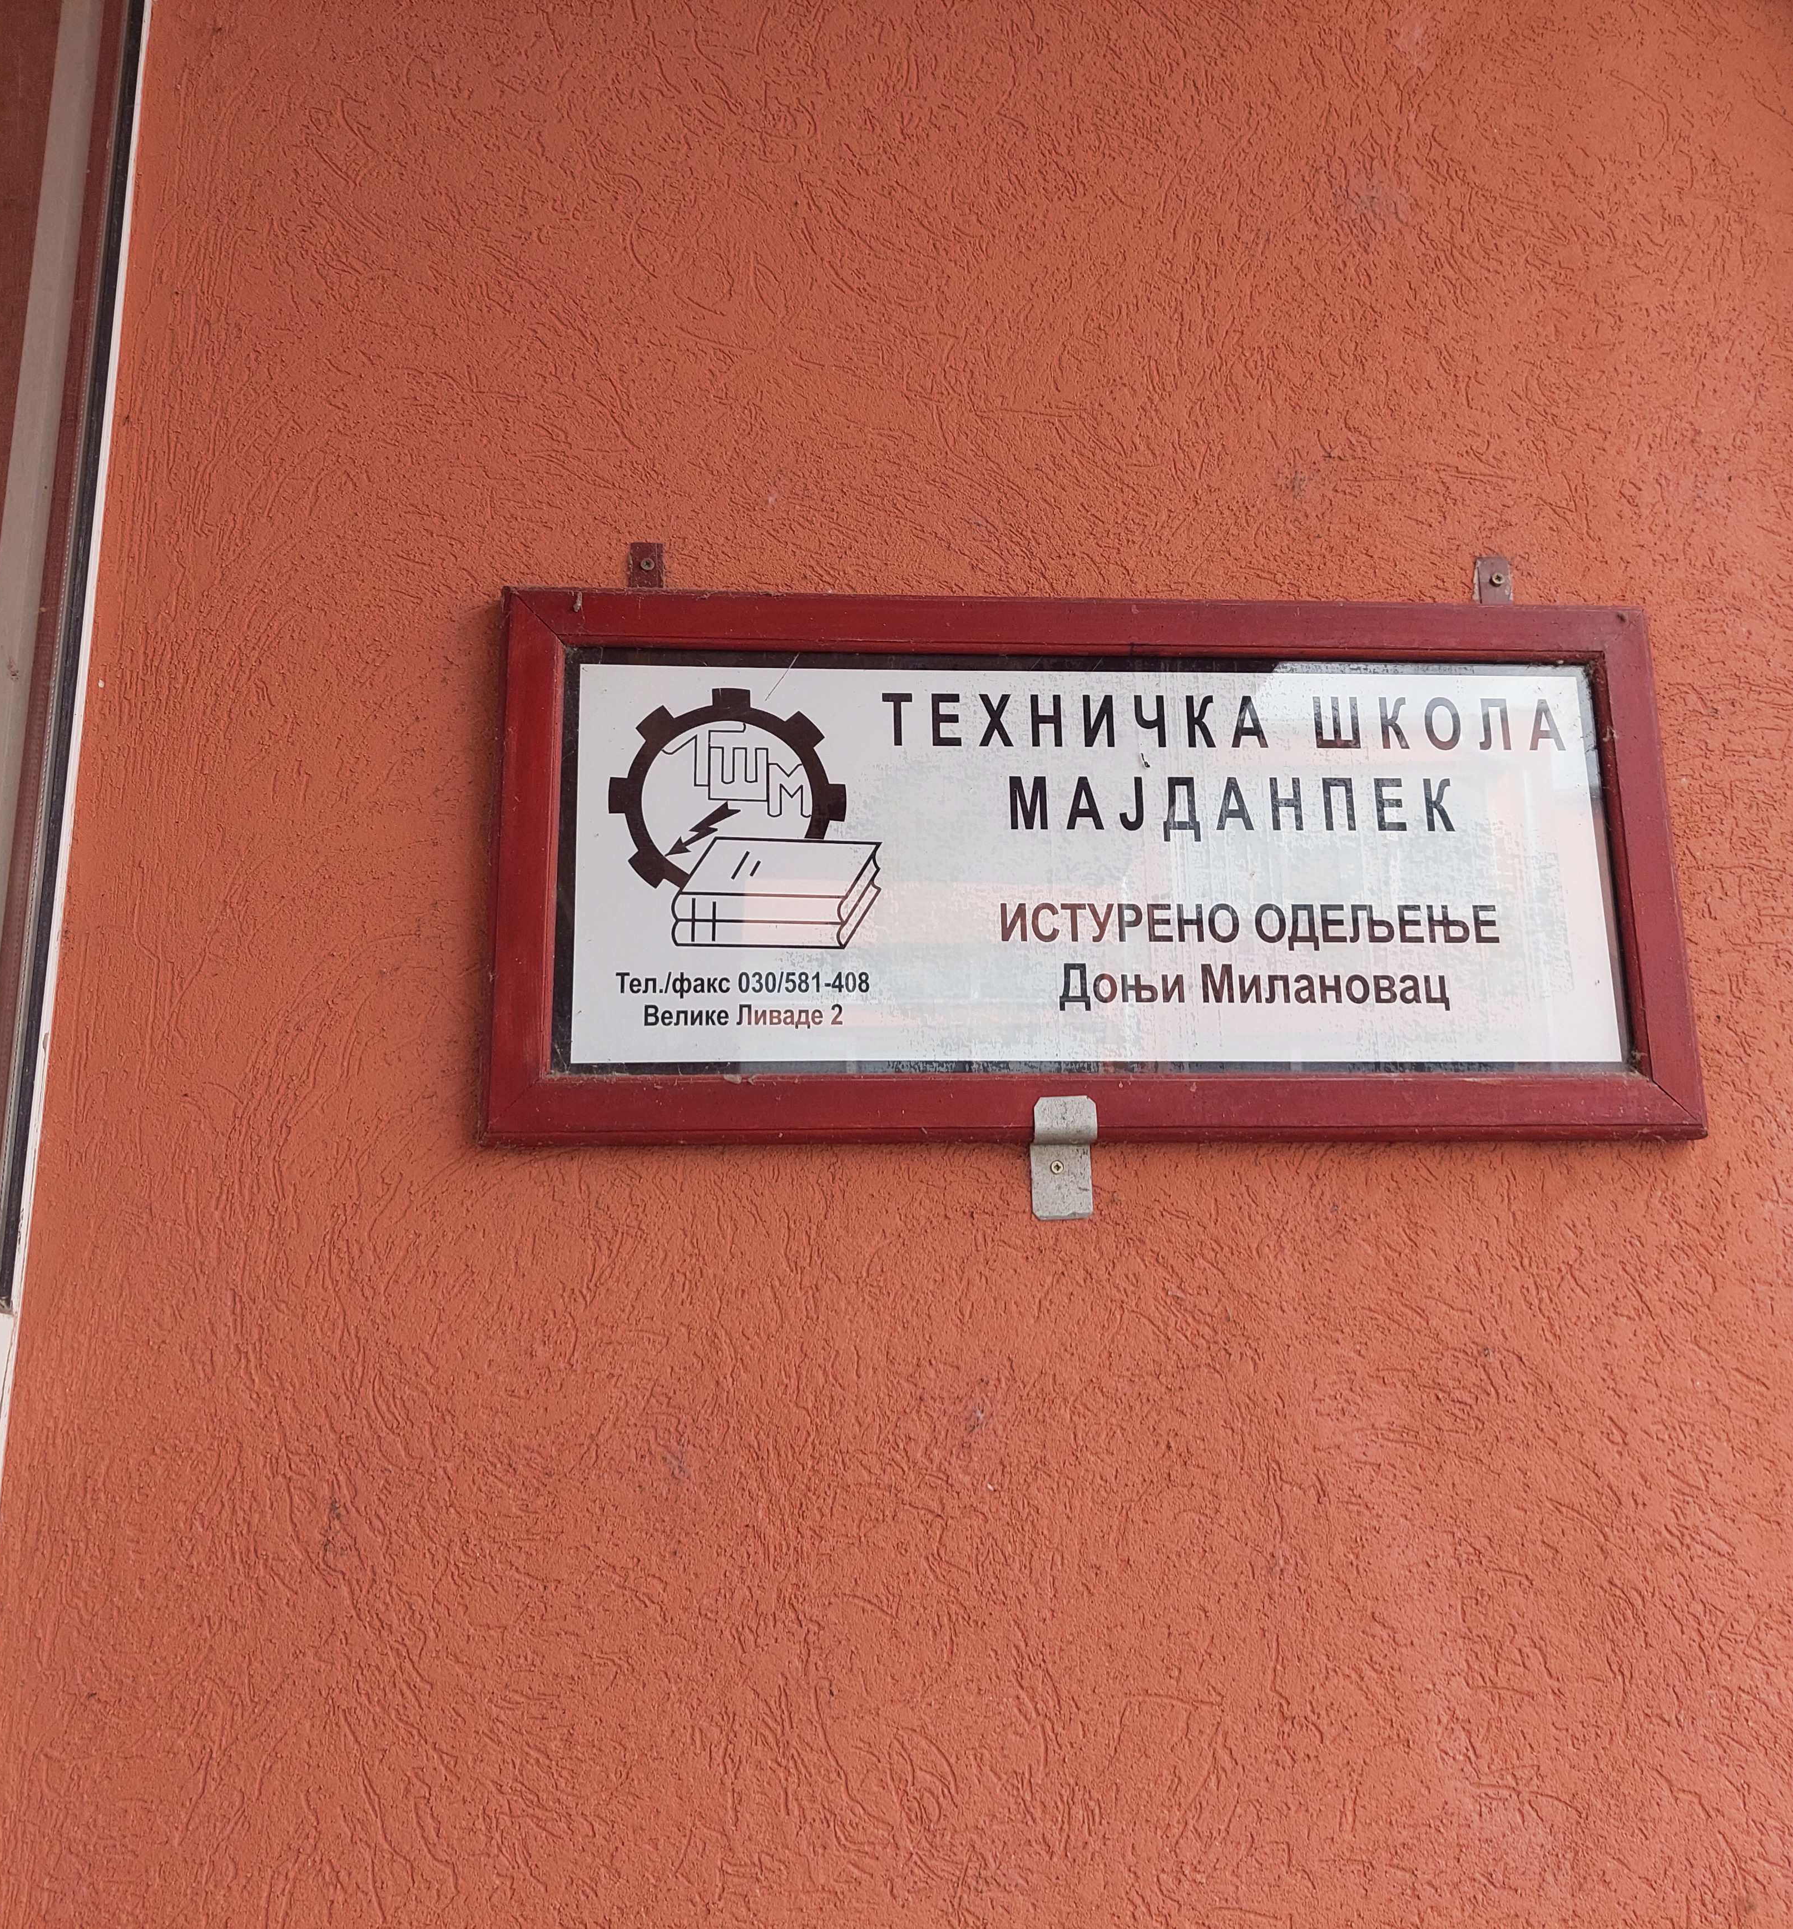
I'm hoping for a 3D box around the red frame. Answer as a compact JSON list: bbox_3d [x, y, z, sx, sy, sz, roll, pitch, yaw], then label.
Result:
[{"bbox_3d":[0.118,-0.058,1.056,0.697,0.330,0.035,0,-14,-4],"label":"red frame"}]

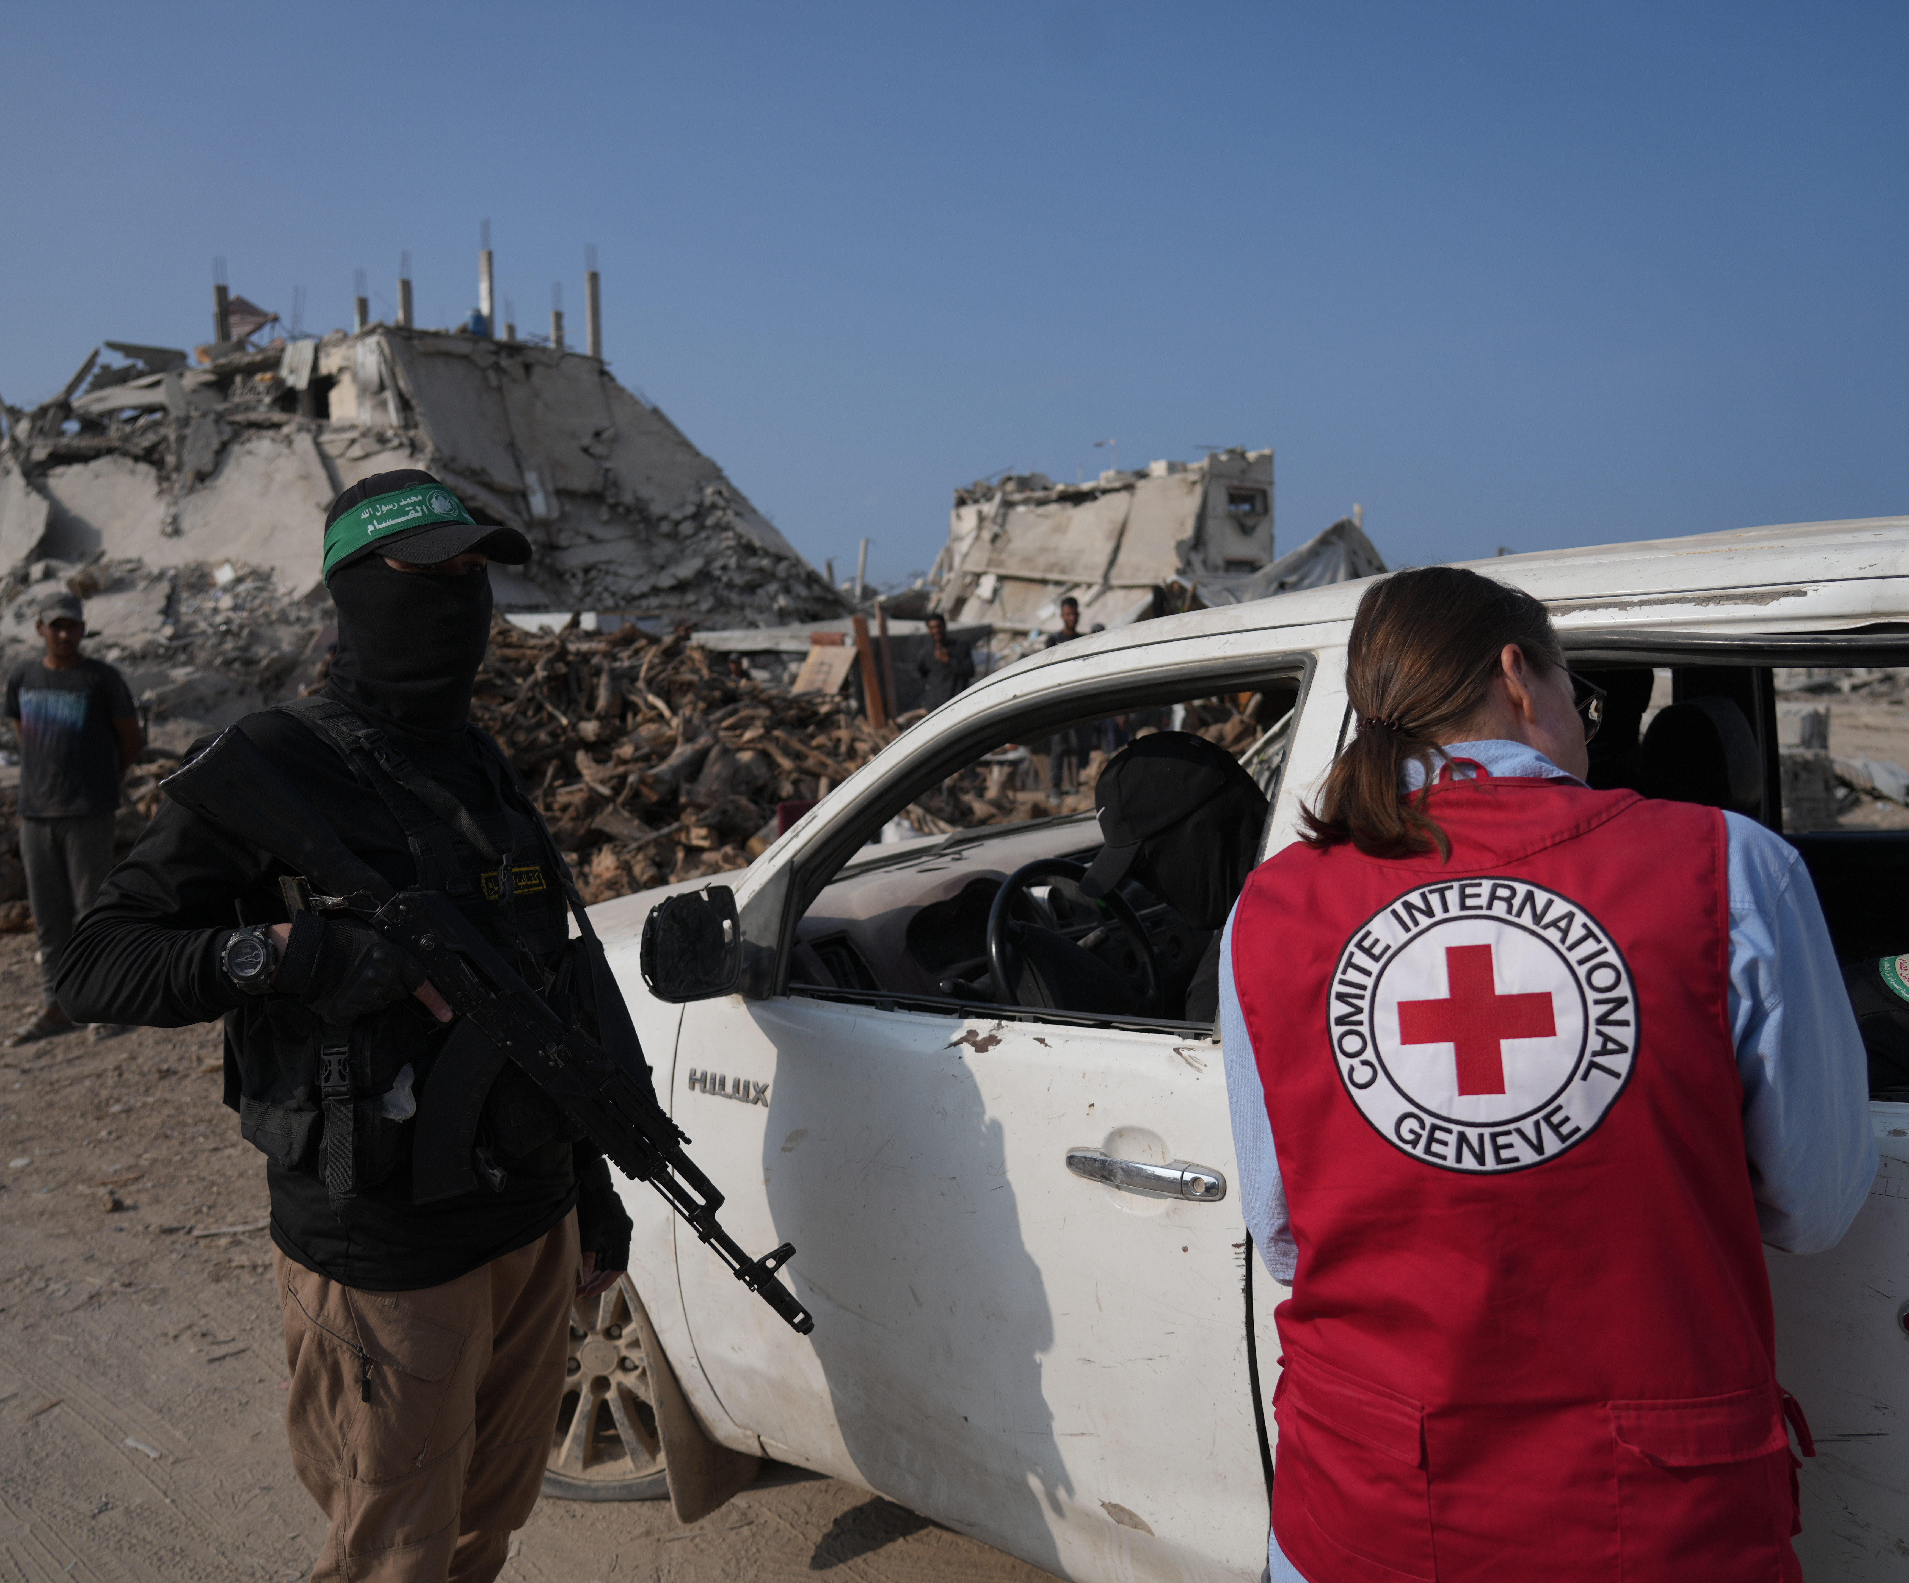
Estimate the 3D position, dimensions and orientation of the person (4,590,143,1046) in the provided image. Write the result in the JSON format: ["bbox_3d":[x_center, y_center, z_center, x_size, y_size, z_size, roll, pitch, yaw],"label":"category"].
[{"bbox_3d":[-3.475,0.092,6.250,0.520,1.740,0.380,-1,6,-8],"label":"person"}]

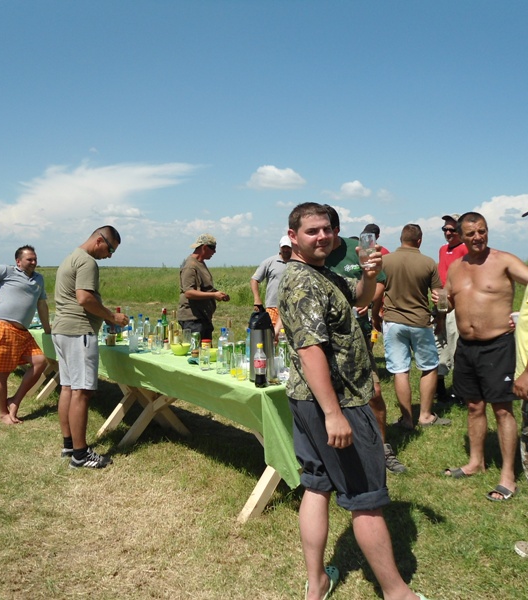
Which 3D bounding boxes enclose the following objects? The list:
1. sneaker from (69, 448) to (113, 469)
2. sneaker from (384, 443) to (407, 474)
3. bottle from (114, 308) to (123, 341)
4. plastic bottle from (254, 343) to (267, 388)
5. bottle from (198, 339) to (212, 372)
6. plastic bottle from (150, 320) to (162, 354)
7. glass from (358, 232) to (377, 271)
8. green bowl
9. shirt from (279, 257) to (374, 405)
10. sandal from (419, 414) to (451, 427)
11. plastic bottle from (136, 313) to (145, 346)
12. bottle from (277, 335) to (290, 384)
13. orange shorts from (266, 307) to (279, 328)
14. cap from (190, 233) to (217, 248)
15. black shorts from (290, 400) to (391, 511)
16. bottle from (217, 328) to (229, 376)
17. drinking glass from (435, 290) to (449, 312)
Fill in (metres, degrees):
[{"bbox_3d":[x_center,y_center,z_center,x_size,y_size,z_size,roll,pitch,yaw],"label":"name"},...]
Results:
[{"bbox_3d":[-1.228,1.125,4.252,0.305,0.115,0.112,-1,3,-20],"label":"sneaker"},{"bbox_3d":[0.904,1.092,4.194,0.110,0.130,0.290,-2,4,-27],"label":"sneaker"},{"bbox_3d":[-1.248,0.196,5.144,0.075,0.295,0.075,0,3,0],"label":"bottle"},{"bbox_3d":[-0.018,0.336,3.141,0.066,0.235,0.066,0,3,0],"label":"plastic bottle"},{"bbox_3d":[-0.361,0.325,3.700,0.080,0.195,0.080,0,3,0],"label":"bottle"},{"bbox_3d":[-0.802,0.256,4.553,0.072,0.240,0.072,0,3,0],"label":"plastic bottle"},{"bbox_3d":[0.431,-0.206,2.492,0.066,0.142,0.066,0,3,0],"label":"glass"},{"bbox_3d":[-0.622,0.367,4.478,0.145,0.078,0.145,0,3,0],"label":"green bowl"},{"bbox_3d":[0.248,0.127,2.420,0.360,0.580,0.460,1,3,21],"label":"shirt"},{"bbox_3d":[1.506,1.049,5.304,0.285,0.095,0.110,-1,3,-15],"label":"sandal"},{"bbox_3d":[-1.061,0.250,5.173,0.068,0.245,0.068,0,3,0],"label":"plastic bottle"},{"bbox_3d":[0.118,0.355,3.676,0.070,0.250,0.070,0,3,0],"label":"bottle"},{"bbox_3d":[0.189,0.267,5.825,0.390,0.450,0.290,0,3,-3],"label":"orange shorts"},{"bbox_3d":[-0.564,-0.554,5.600,0.250,0.145,0.180,0,3,0],"label":"cap"},{"bbox_3d":[0.298,0.597,2.400,0.380,0.460,0.390,0,3,6],"label":"black shorts"},{"bbox_3d":[-0.274,0.326,3.995,0.068,0.250,0.068,0,3,0],"label":"bottle"},{"bbox_3d":[1.106,0.004,3.726,0.066,0.140,0.066,0,3,0],"label":"drinking glass"}]

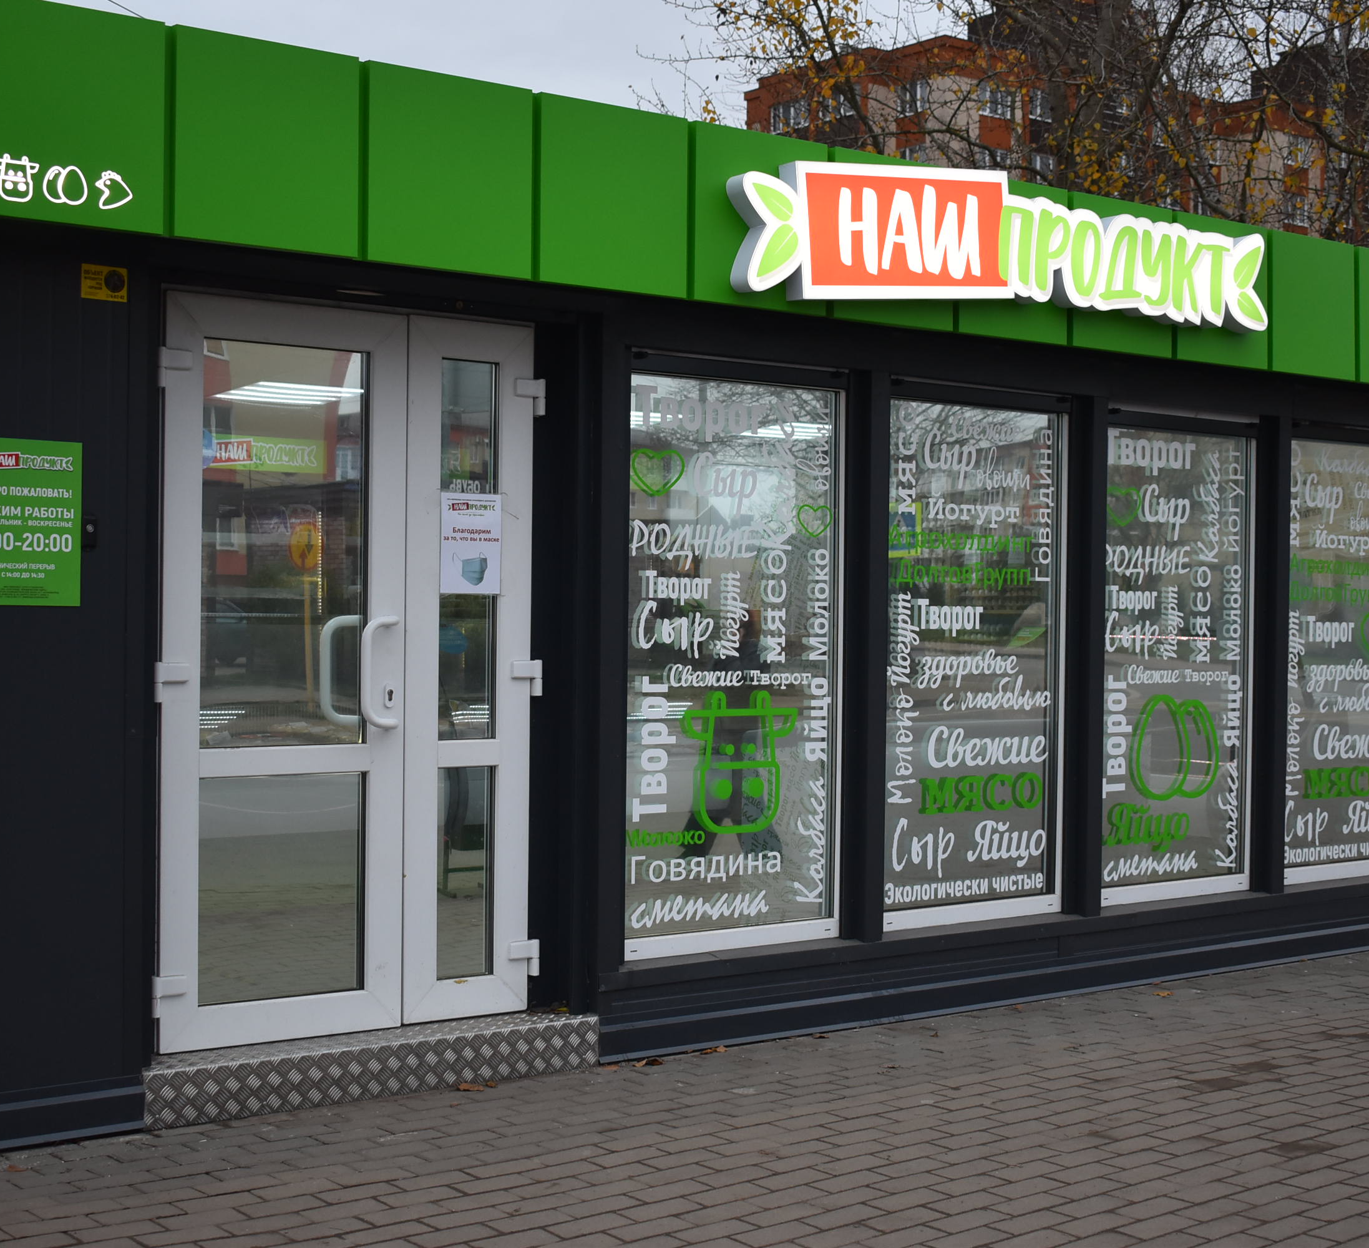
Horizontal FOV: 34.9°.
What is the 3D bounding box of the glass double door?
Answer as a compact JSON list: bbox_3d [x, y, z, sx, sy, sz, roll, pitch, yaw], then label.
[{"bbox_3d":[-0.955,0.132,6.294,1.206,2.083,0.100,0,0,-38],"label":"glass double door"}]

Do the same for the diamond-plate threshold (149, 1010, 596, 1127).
[{"bbox_3d":[-0.904,1.252,6.228,1.460,0.152,0.230,0,0,-38],"label":"diamond-plate threshold"}]

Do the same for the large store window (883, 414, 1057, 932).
[{"bbox_3d":[1.008,0.139,7.745,0.925,1.831,0.080,0,0,-38],"label":"large store window"}]

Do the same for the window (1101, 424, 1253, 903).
[{"bbox_3d":[1.880,0.142,8.428,0.911,1.825,0.080,0,0,-38],"label":"window"}]

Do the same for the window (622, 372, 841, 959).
[{"bbox_3d":[0.142,0.134,7.065,0.922,1.832,0.080,0,0,-38],"label":"window"}]

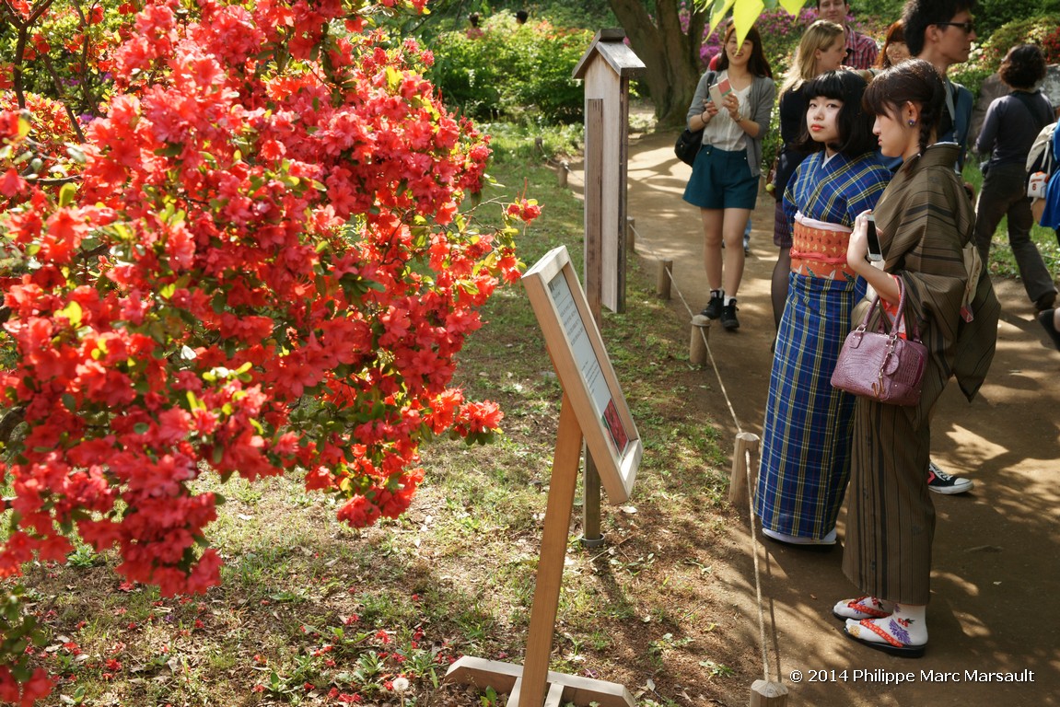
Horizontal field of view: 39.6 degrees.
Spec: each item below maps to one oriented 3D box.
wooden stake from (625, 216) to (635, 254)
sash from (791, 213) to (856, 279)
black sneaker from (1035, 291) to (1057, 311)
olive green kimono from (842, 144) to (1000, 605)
[{"bbox_3d":[0.700,-0.825,10.299,0.080,0.240,0.080,0,14,0],"label":"wooden stake"},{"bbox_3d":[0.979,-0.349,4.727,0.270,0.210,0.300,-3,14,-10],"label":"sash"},{"bbox_3d":[2.890,-0.271,8.158,0.095,0.110,0.260,-2,-14,-10],"label":"black sneaker"},{"bbox_3d":[1.075,0.077,3.998,0.420,1.300,0.520,6,15,24],"label":"olive green kimono"}]

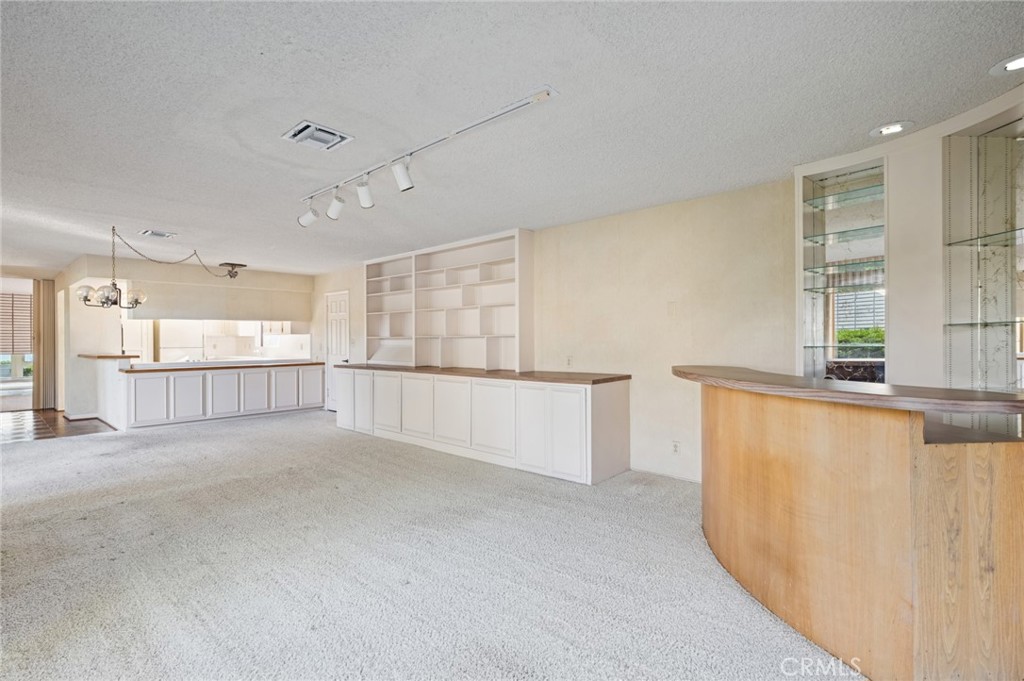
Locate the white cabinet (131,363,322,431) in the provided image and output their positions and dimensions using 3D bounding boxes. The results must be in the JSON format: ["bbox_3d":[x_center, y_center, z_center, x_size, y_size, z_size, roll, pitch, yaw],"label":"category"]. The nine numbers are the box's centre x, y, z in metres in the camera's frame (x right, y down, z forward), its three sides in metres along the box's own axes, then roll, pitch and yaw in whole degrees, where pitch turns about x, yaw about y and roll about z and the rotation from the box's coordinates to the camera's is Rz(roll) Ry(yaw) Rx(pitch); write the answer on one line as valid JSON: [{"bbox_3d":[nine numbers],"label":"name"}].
[{"bbox_3d":[-4.624,0.840,7.476,0.600,0.840,2.750,0,0,40],"label":"white cabinet"}]

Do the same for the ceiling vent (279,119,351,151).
[{"bbox_3d":[-1.154,-1.204,2.703,0.310,0.030,0.295,0,0,40],"label":"ceiling vent"}]

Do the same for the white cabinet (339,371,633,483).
[{"bbox_3d":[-0.743,0.797,5.470,4.260,0.888,0.640,0,0,40],"label":"white cabinet"}]

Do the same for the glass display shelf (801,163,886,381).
[{"bbox_3d":[2.248,-0.407,3.062,0.220,1.465,0.450,0,0,-44],"label":"glass display shelf"}]

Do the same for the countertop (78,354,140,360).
[{"bbox_3d":[-6.221,0.254,7.046,1.500,0.045,0.480,0,0,40],"label":"countertop"}]

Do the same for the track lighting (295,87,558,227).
[{"bbox_3d":[-0.812,-1.087,3.107,2.700,0.250,0.200,0,0,40],"label":"track lighting"}]

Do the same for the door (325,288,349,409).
[{"bbox_3d":[-2.997,0.236,7.857,0.760,2.060,0.070,0,0,40],"label":"door"}]

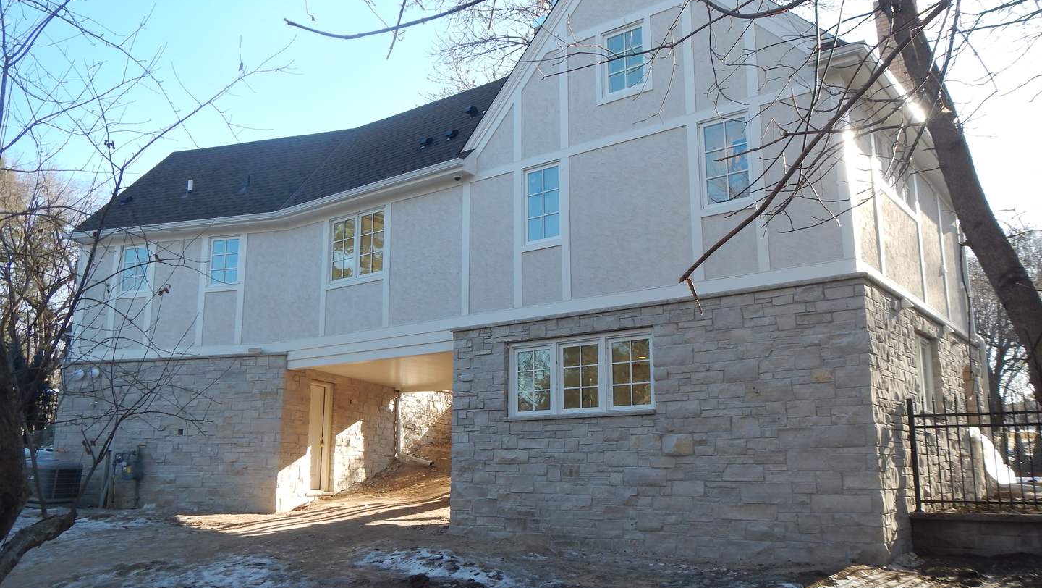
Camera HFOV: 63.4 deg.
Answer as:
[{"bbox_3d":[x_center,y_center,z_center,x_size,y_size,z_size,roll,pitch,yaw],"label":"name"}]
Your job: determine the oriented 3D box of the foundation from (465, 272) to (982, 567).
[{"bbox_3d":[3.168,2.160,13.214,6.227,3.084,5.875,-9,-15,36],"label":"foundation"}]

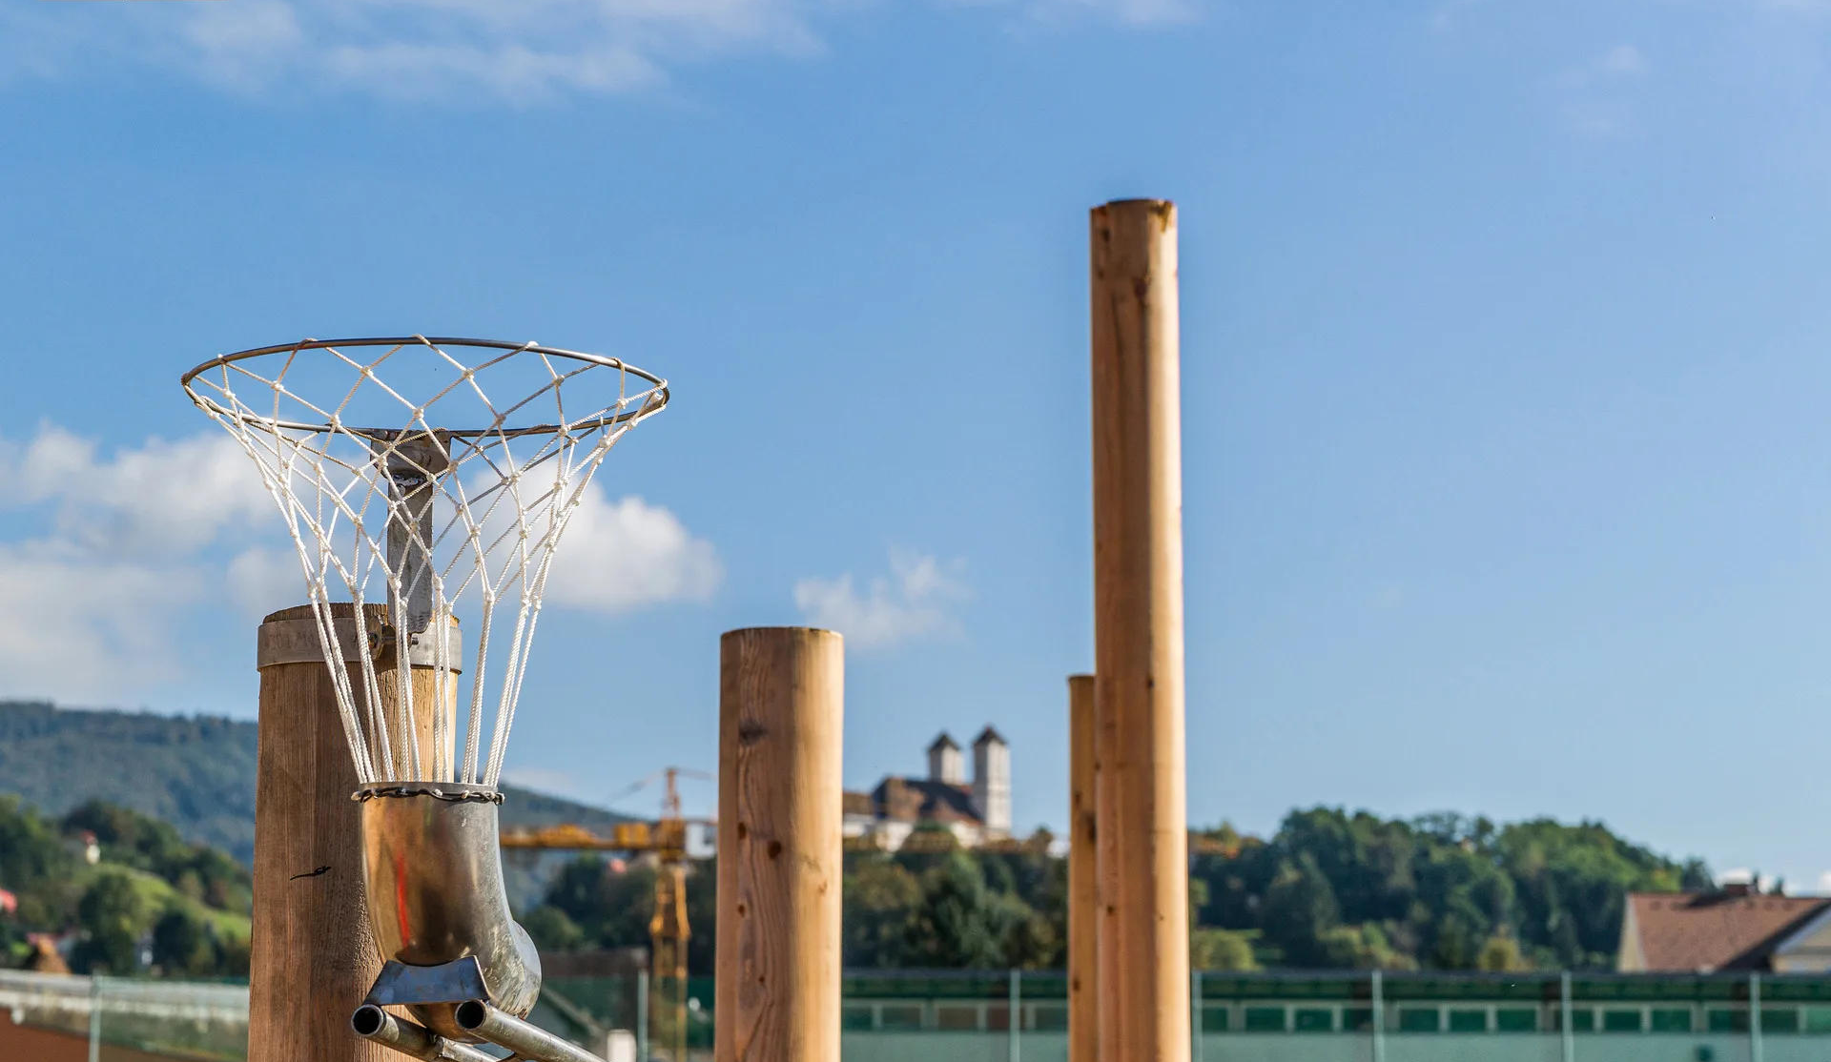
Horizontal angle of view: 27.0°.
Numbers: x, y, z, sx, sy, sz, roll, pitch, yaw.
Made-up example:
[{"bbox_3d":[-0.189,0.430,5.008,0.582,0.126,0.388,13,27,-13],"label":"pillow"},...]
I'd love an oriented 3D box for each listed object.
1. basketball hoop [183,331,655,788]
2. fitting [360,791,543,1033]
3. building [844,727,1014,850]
[{"bbox_3d":[-0.484,0.053,3.692,0.470,0.395,0.520,3,-10,-21],"label":"basketball hoop"},{"bbox_3d":[-0.461,0.376,3.703,0.138,0.245,0.195,-4,-10,23],"label":"fitting"},{"bbox_3d":[1.856,61.454,900.000,36.000,31.000,26.000,6,-11,-34],"label":"building"}]

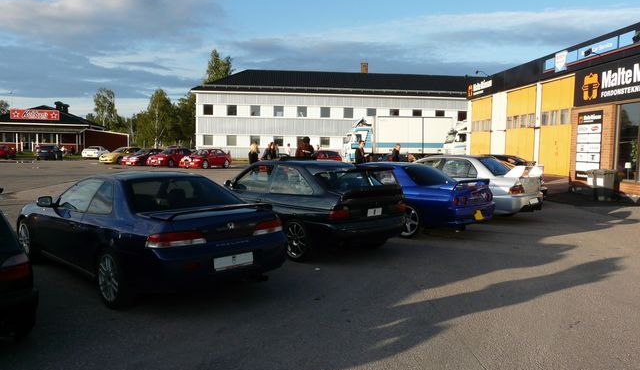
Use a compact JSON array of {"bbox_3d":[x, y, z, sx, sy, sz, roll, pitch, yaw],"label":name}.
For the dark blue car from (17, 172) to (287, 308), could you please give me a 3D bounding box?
[{"bbox_3d":[-2.399,0.467,6.613,4.530,1.320,1.750,5,6,44],"label":"dark blue car"}]

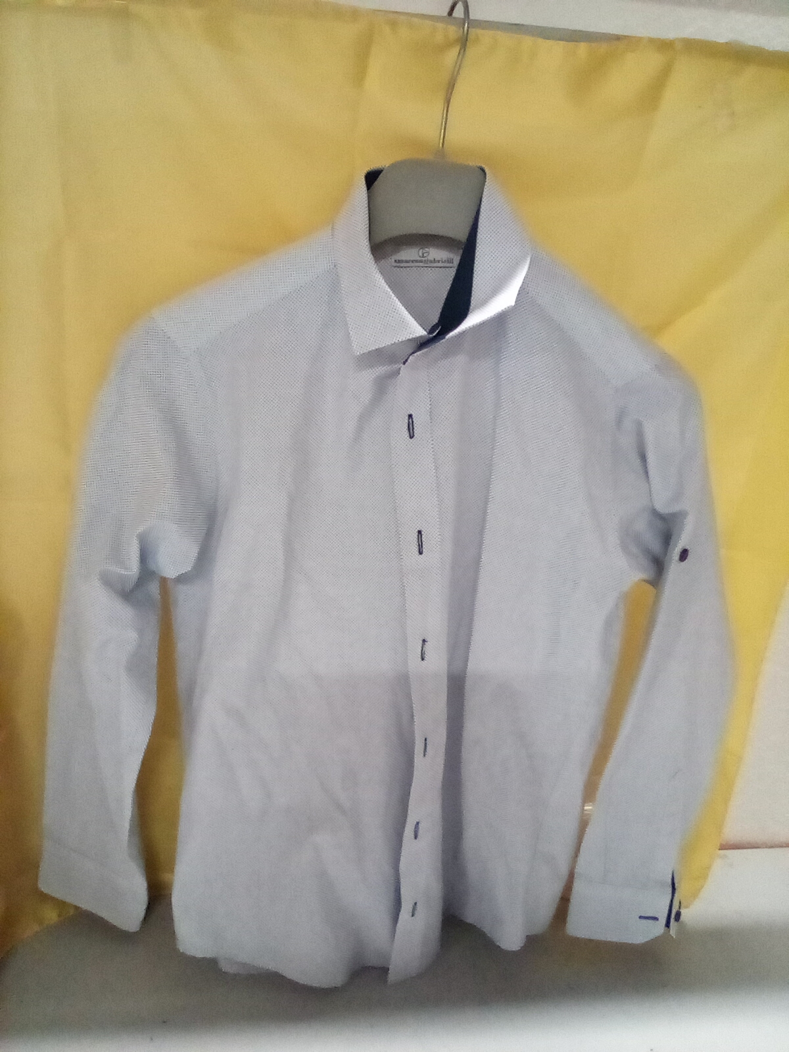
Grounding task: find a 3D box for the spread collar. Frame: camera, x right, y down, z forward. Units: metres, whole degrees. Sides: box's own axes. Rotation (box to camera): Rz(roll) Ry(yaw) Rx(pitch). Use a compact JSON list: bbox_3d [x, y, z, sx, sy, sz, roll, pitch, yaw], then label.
[{"bbox_3d":[0.023,-0.180,0.572,0.131,0.120,0.120,4,21,-3],"label":"spread collar"}]

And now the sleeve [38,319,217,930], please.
[{"bbox_3d":[-0.211,0.096,0.673,0.125,0.520,0.110,9,20,-5],"label":"sleeve"}]

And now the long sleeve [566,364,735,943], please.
[{"bbox_3d":[0.204,0.122,0.695,0.130,0.520,0.110,0,21,-2],"label":"long sleeve"}]

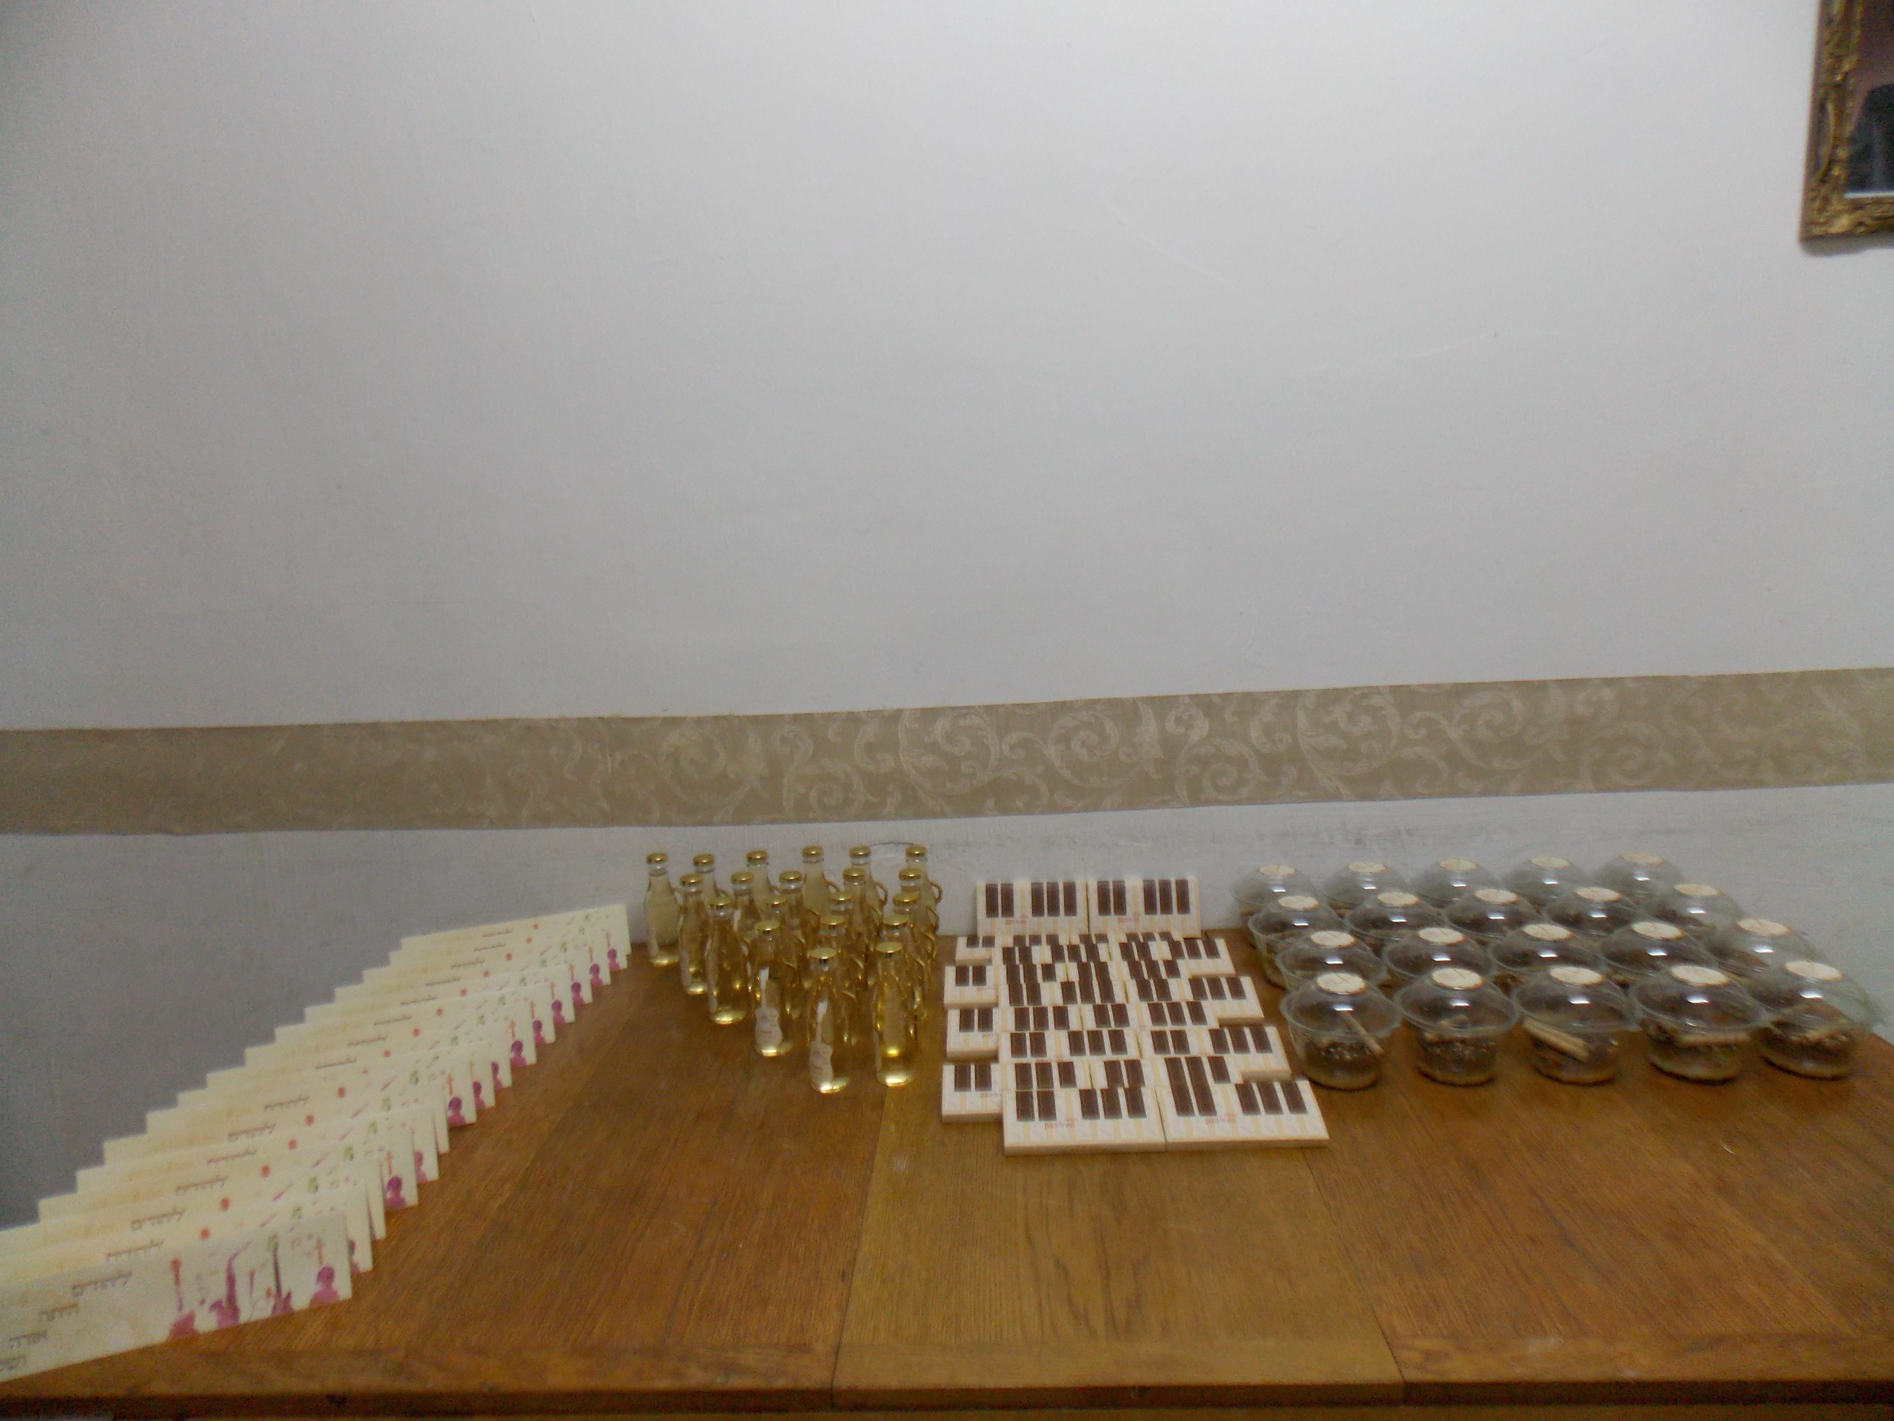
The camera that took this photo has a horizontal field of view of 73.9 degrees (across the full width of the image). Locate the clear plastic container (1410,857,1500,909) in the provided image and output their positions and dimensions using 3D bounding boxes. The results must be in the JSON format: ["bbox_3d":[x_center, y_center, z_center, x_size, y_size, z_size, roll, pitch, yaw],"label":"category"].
[{"bbox_3d":[0.698,0.259,1.720,0.121,0.102,0.121,-2,10,3],"label":"clear plastic container"}]

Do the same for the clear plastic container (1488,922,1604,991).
[{"bbox_3d":[0.705,0.311,1.480,0.123,0.104,0.123,-2,11,3],"label":"clear plastic container"}]

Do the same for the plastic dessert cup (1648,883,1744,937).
[{"bbox_3d":[0.945,0.278,1.590,0.123,0.104,0.123,-2,11,3],"label":"plastic dessert cup"}]

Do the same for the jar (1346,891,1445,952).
[{"bbox_3d":[0.564,0.286,1.575,0.122,0.103,0.122,-2,10,3],"label":"jar"}]

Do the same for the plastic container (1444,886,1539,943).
[{"bbox_3d":[0.689,0.283,1.584,0.121,0.102,0.121,-2,10,3],"label":"plastic container"}]

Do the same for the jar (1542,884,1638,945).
[{"bbox_3d":[0.822,0.283,1.593,0.123,0.104,0.123,-2,11,3],"label":"jar"}]

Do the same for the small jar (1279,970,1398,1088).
[{"bbox_3d":[0.428,0.346,1.368,0.123,0.104,0.123,-2,11,3],"label":"small jar"}]

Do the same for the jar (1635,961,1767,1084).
[{"bbox_3d":[0.786,0.325,1.316,0.121,0.102,0.121,-2,10,3],"label":"jar"}]

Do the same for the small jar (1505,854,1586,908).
[{"bbox_3d":[0.822,0.258,1.719,0.123,0.104,0.123,-2,11,3],"label":"small jar"}]

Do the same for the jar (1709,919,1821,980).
[{"bbox_3d":[0.934,0.297,1.443,0.121,0.102,0.121,-2,10,3],"label":"jar"}]

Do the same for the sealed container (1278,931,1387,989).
[{"bbox_3d":[0.447,0.314,1.460,0.121,0.102,0.121,-2,10,3],"label":"sealed container"}]

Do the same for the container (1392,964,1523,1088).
[{"bbox_3d":[0.539,0.331,1.332,0.122,0.103,0.122,-2,10,3],"label":"container"}]

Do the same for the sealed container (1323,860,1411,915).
[{"bbox_3d":[0.578,0.267,1.732,0.123,0.104,0.123,-2,11,3],"label":"sealed container"}]

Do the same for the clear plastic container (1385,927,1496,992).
[{"bbox_3d":[0.570,0.310,1.457,0.121,0.102,0.121,-2,10,3],"label":"clear plastic container"}]

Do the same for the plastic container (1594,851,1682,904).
[{"bbox_3d":[0.946,0.250,1.714,0.121,0.102,0.121,-2,10,3],"label":"plastic container"}]

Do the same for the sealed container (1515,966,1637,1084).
[{"bbox_3d":[0.660,0.327,1.324,0.122,0.103,0.122,-2,10,3],"label":"sealed container"}]

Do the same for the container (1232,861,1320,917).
[{"bbox_3d":[0.454,0.268,1.725,0.121,0.102,0.121,-2,10,3],"label":"container"}]

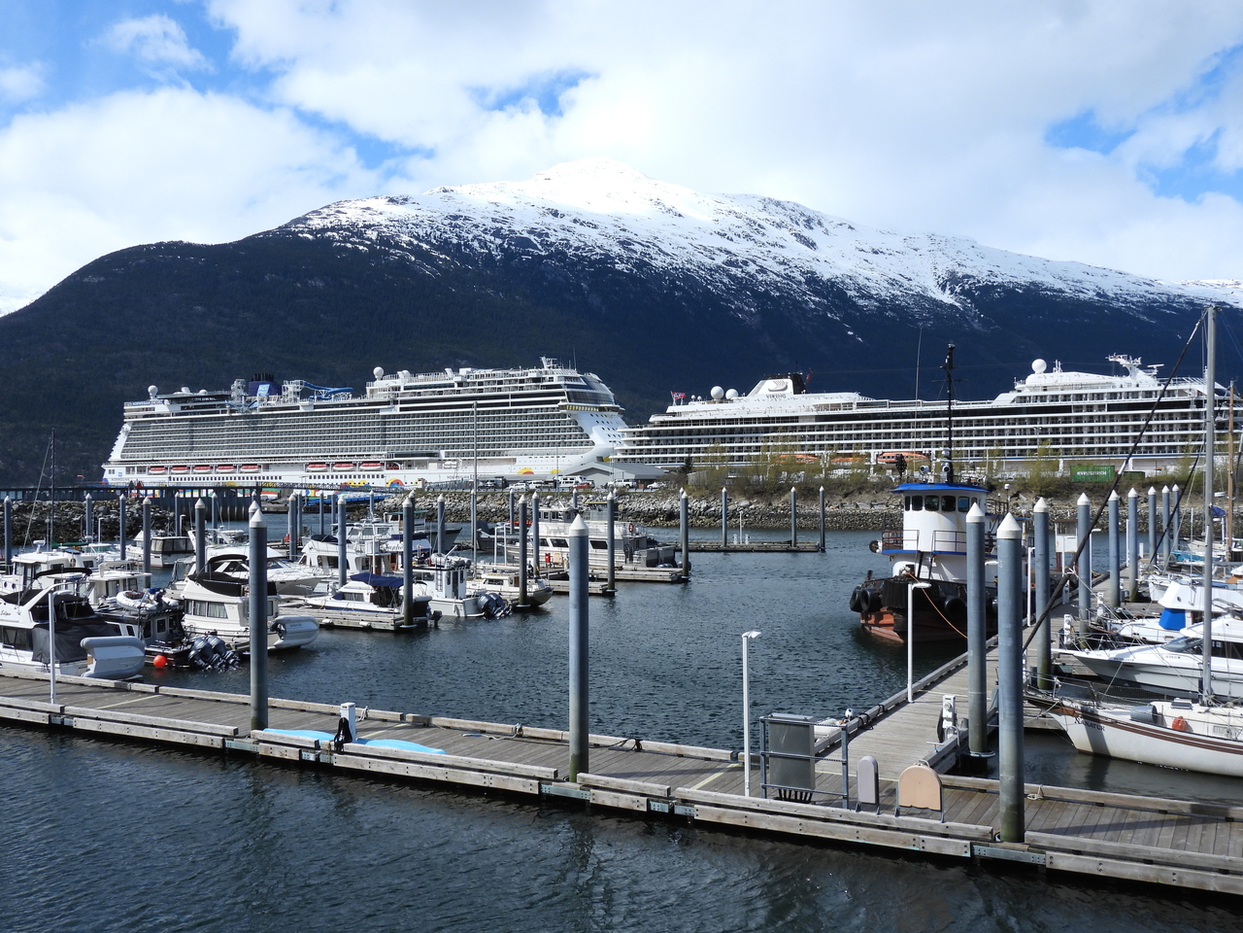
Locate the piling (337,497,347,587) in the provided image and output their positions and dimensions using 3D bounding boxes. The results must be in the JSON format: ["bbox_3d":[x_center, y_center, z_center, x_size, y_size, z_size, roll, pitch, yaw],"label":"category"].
[{"bbox_3d":[-14.562,4.108,61.959,0.420,5.300,0.420,-1,-1,29],"label":"piling"}]

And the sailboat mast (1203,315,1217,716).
[{"bbox_3d":[15.157,1.002,30.581,0.190,10.300,0.150,1,0,28],"label":"sailboat mast"}]

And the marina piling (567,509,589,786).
[{"bbox_3d":[-0.989,4.236,26.994,0.442,6.300,0.442,-1,-1,0],"label":"marina piling"}]

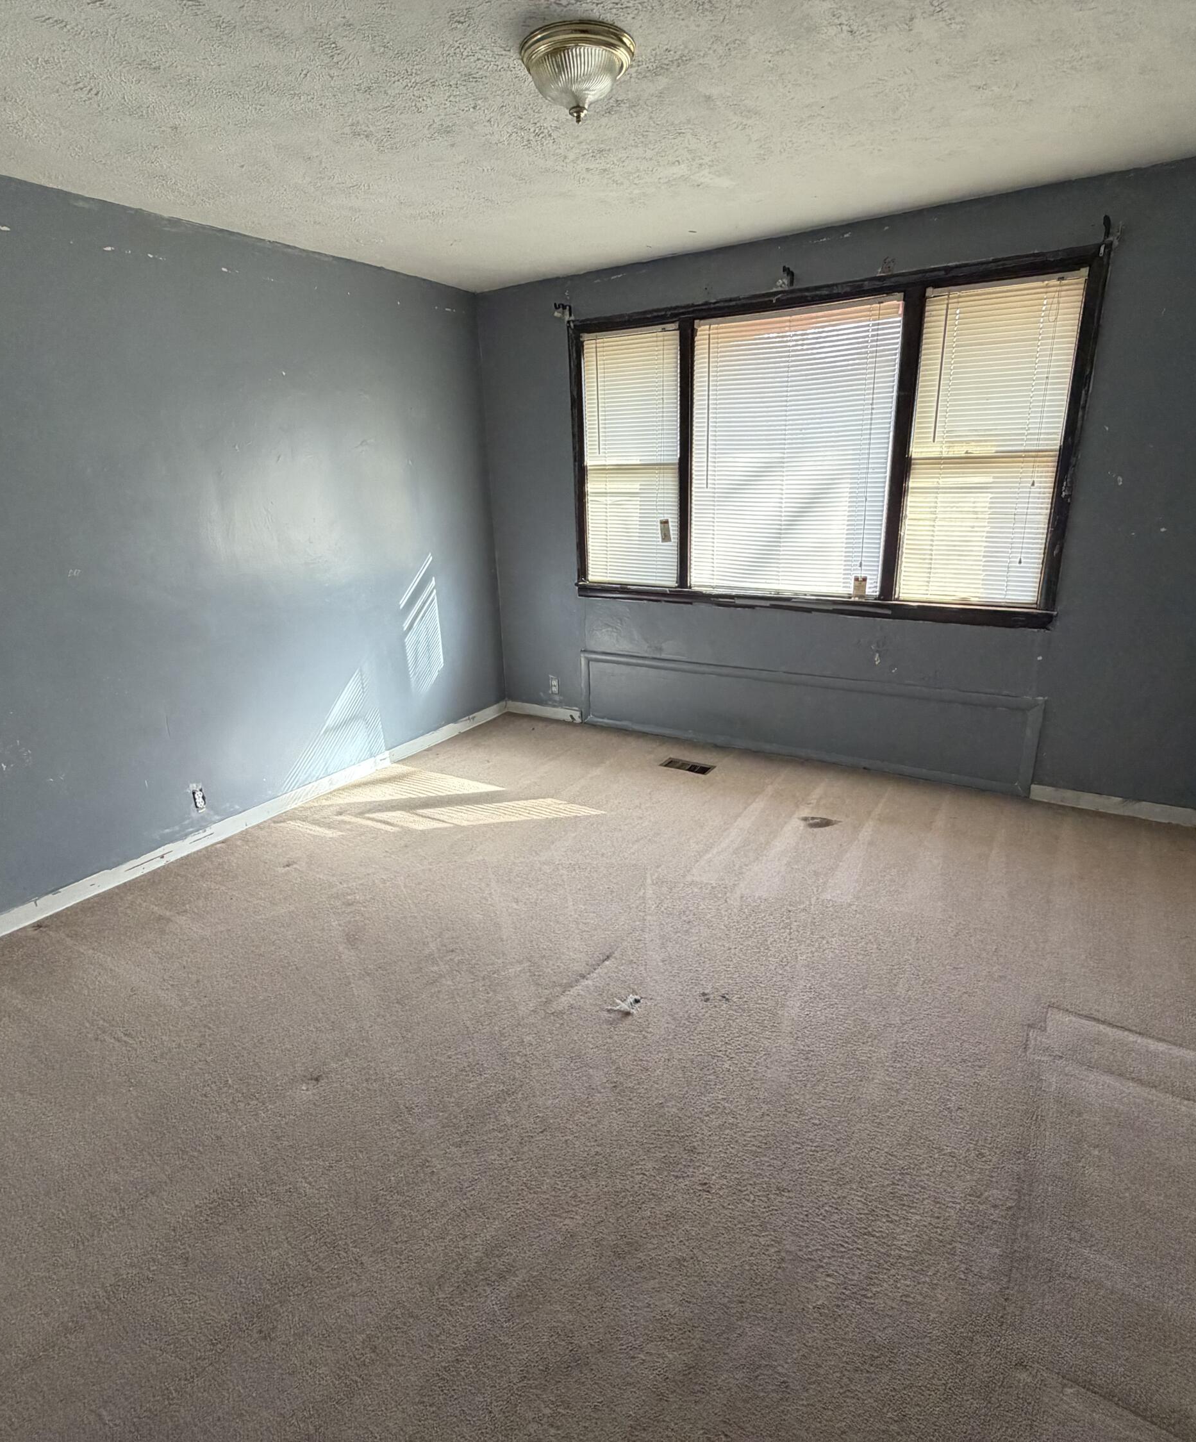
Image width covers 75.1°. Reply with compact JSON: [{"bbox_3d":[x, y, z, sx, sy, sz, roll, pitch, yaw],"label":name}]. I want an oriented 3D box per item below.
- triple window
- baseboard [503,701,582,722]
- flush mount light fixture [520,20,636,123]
[{"bbox_3d":[0.899,-1.236,3.688,2.389,1.435,0.079,9,21,30],"label":"triple window"},{"bbox_3d":[-0.355,-0.062,4.900,0.579,0.076,0.017,9,21,30],"label":"baseboard"},{"bbox_3d":[-0.045,-1.503,1.846,0.269,0.141,0.269,-2,18,1],"label":"flush mount light fixture"}]

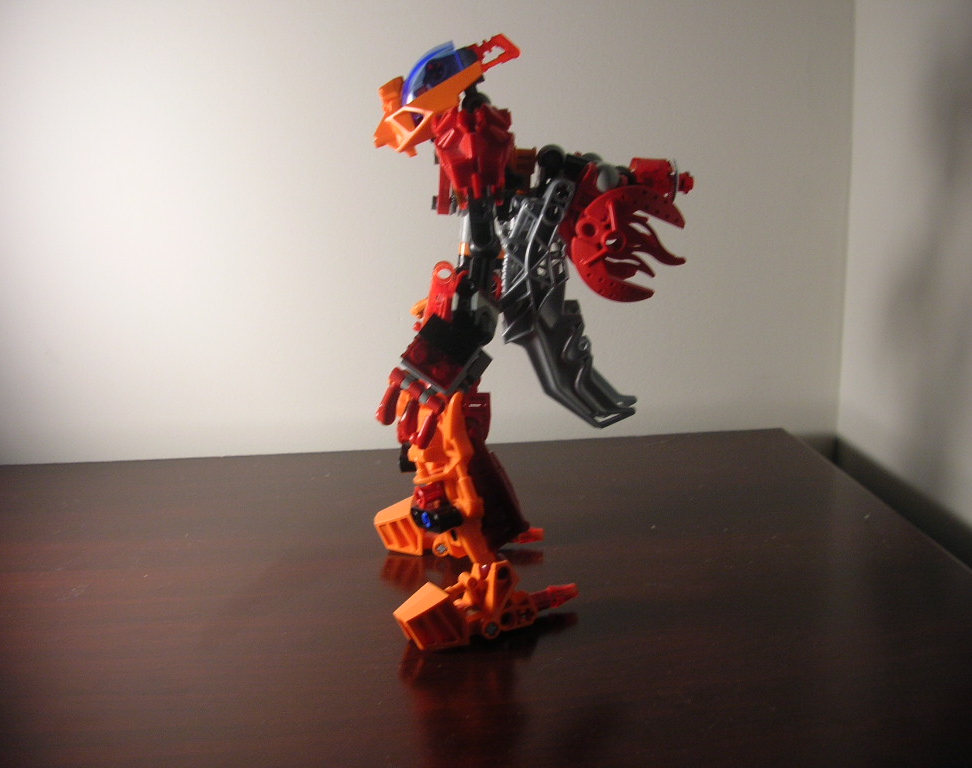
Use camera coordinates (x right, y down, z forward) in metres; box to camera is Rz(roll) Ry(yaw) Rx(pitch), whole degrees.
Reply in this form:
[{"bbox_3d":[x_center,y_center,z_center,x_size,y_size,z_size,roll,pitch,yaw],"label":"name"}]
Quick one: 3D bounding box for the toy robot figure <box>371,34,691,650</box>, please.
[{"bbox_3d":[0.013,-0.018,0.401,0.132,0.224,0.180,-1,12,2],"label":"toy robot figure"}]

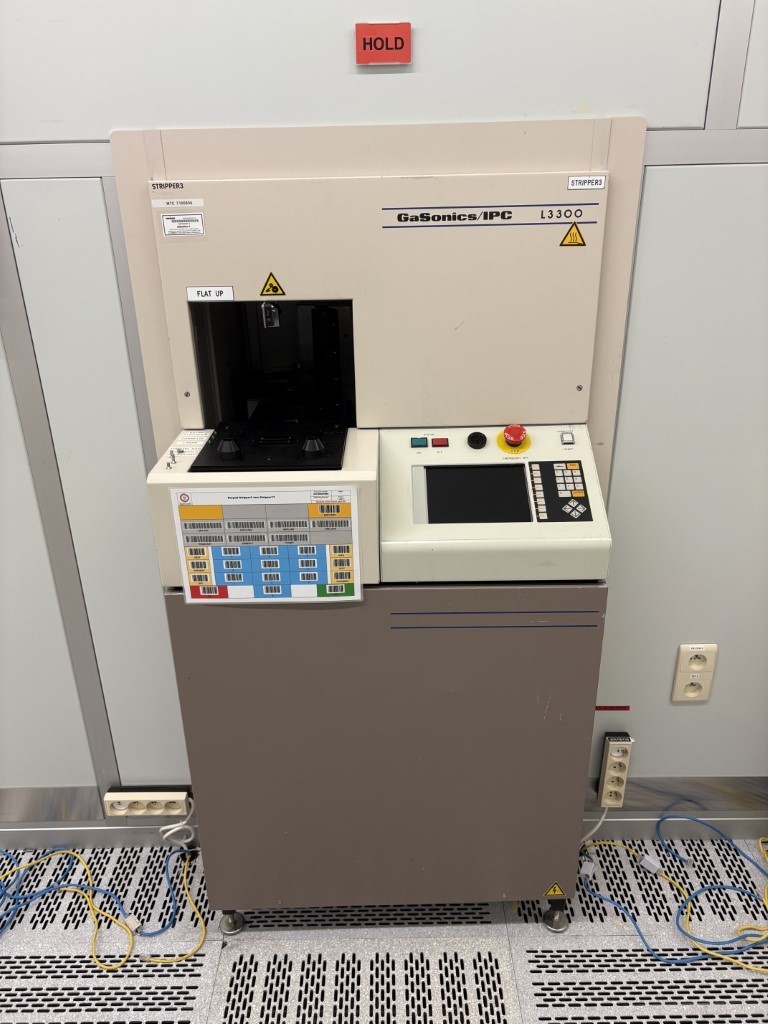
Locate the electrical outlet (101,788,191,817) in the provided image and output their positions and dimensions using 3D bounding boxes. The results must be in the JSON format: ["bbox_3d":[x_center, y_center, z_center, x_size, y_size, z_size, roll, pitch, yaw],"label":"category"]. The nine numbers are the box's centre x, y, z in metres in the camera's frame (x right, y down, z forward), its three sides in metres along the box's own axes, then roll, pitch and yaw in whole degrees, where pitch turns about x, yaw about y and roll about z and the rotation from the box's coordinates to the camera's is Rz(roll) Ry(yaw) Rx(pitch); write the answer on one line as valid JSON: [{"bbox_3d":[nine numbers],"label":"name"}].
[{"bbox_3d":[-0.554,0.684,1.821,0.192,0.053,0.041,-1,24,0],"label":"electrical outlet"}]

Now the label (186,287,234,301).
[{"bbox_3d":[-0.304,-0.383,1.348,0.081,0.023,0.002,-1,24,0],"label":"label"}]

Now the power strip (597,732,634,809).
[{"bbox_3d":[0.536,0.604,1.789,0.051,0.198,0.041,-1,24,0],"label":"power strip"}]

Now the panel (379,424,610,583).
[{"bbox_3d":[0.187,-0.022,1.379,0.388,0.205,0.236,-1,24,0],"label":"panel"}]

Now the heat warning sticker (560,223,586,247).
[{"bbox_3d":[0.324,-0.473,1.310,0.045,0.039,0.002,-1,24,0],"label":"heat warning sticker"}]

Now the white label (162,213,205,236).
[{"bbox_3d":[-0.339,-0.487,1.303,0.070,0.035,0.002,-1,24,0],"label":"white label"}]

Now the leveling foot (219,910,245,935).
[{"bbox_3d":[-0.329,0.869,1.660,0.054,0.065,0.054,-1,24,0],"label":"leveling foot"}]

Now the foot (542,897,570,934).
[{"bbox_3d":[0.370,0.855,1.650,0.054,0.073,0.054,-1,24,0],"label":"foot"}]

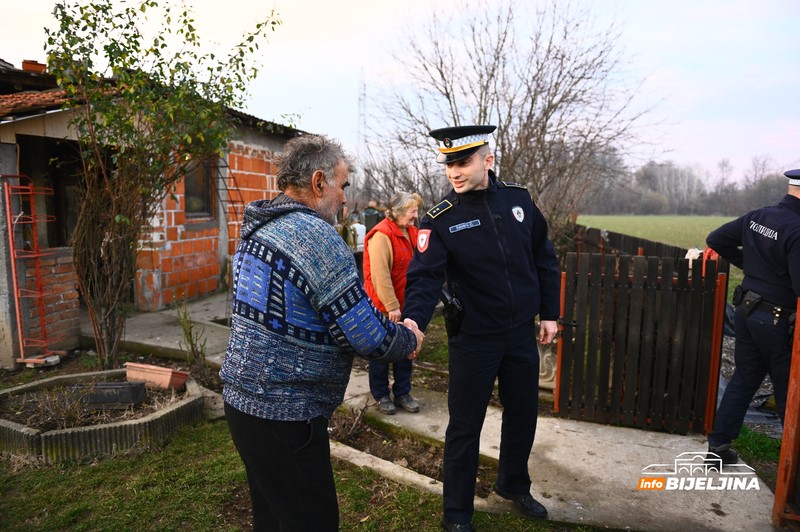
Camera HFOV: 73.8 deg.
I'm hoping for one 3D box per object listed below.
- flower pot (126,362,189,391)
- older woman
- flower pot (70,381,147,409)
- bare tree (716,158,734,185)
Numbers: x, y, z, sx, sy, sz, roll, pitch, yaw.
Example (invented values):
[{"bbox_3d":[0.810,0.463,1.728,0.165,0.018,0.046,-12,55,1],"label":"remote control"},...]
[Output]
[{"bbox_3d":[-1.893,0.861,4.137,0.475,0.142,0.183,3,-13,22],"label":"flower pot"},{"bbox_3d":[-0.044,0.255,3.872,0.350,1.560,0.470,6,8,38],"label":"older woman"},{"bbox_3d":[-2.074,0.921,3.808,0.460,0.145,0.165,1,6,-1],"label":"flower pot"},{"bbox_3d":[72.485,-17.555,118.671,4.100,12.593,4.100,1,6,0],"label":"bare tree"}]

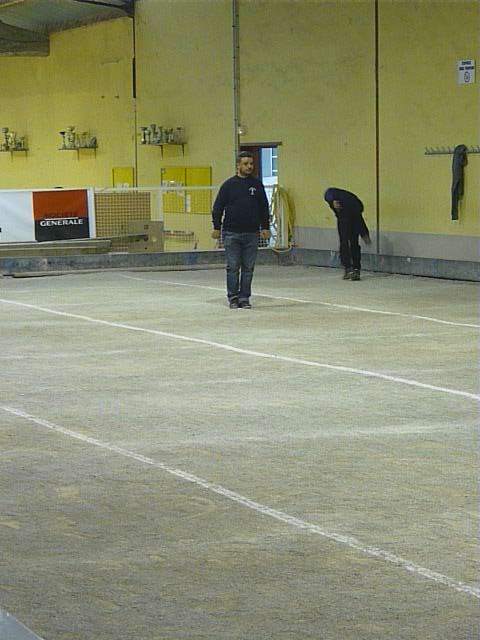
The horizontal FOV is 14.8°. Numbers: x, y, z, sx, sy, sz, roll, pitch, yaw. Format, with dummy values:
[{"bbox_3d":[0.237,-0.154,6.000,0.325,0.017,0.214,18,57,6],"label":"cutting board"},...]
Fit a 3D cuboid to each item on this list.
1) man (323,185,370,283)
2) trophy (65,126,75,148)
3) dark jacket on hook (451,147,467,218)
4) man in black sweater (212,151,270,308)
[{"bbox_3d":[1.500,-1.200,25.860,0.560,1.290,0.720,4,6,43],"label":"man"},{"bbox_3d":[-3.640,-3.900,39.500,0.200,0.460,0.210,-3,5,-24],"label":"trophy"},{"bbox_3d":[2.980,-1.870,25.170,0.160,1.040,0.280,-3,5,-24],"label":"dark jacket on hook"},{"bbox_3d":[0.017,-1.037,21.030,0.640,1.760,0.400,-1,5,-7],"label":"man in black sweater"}]

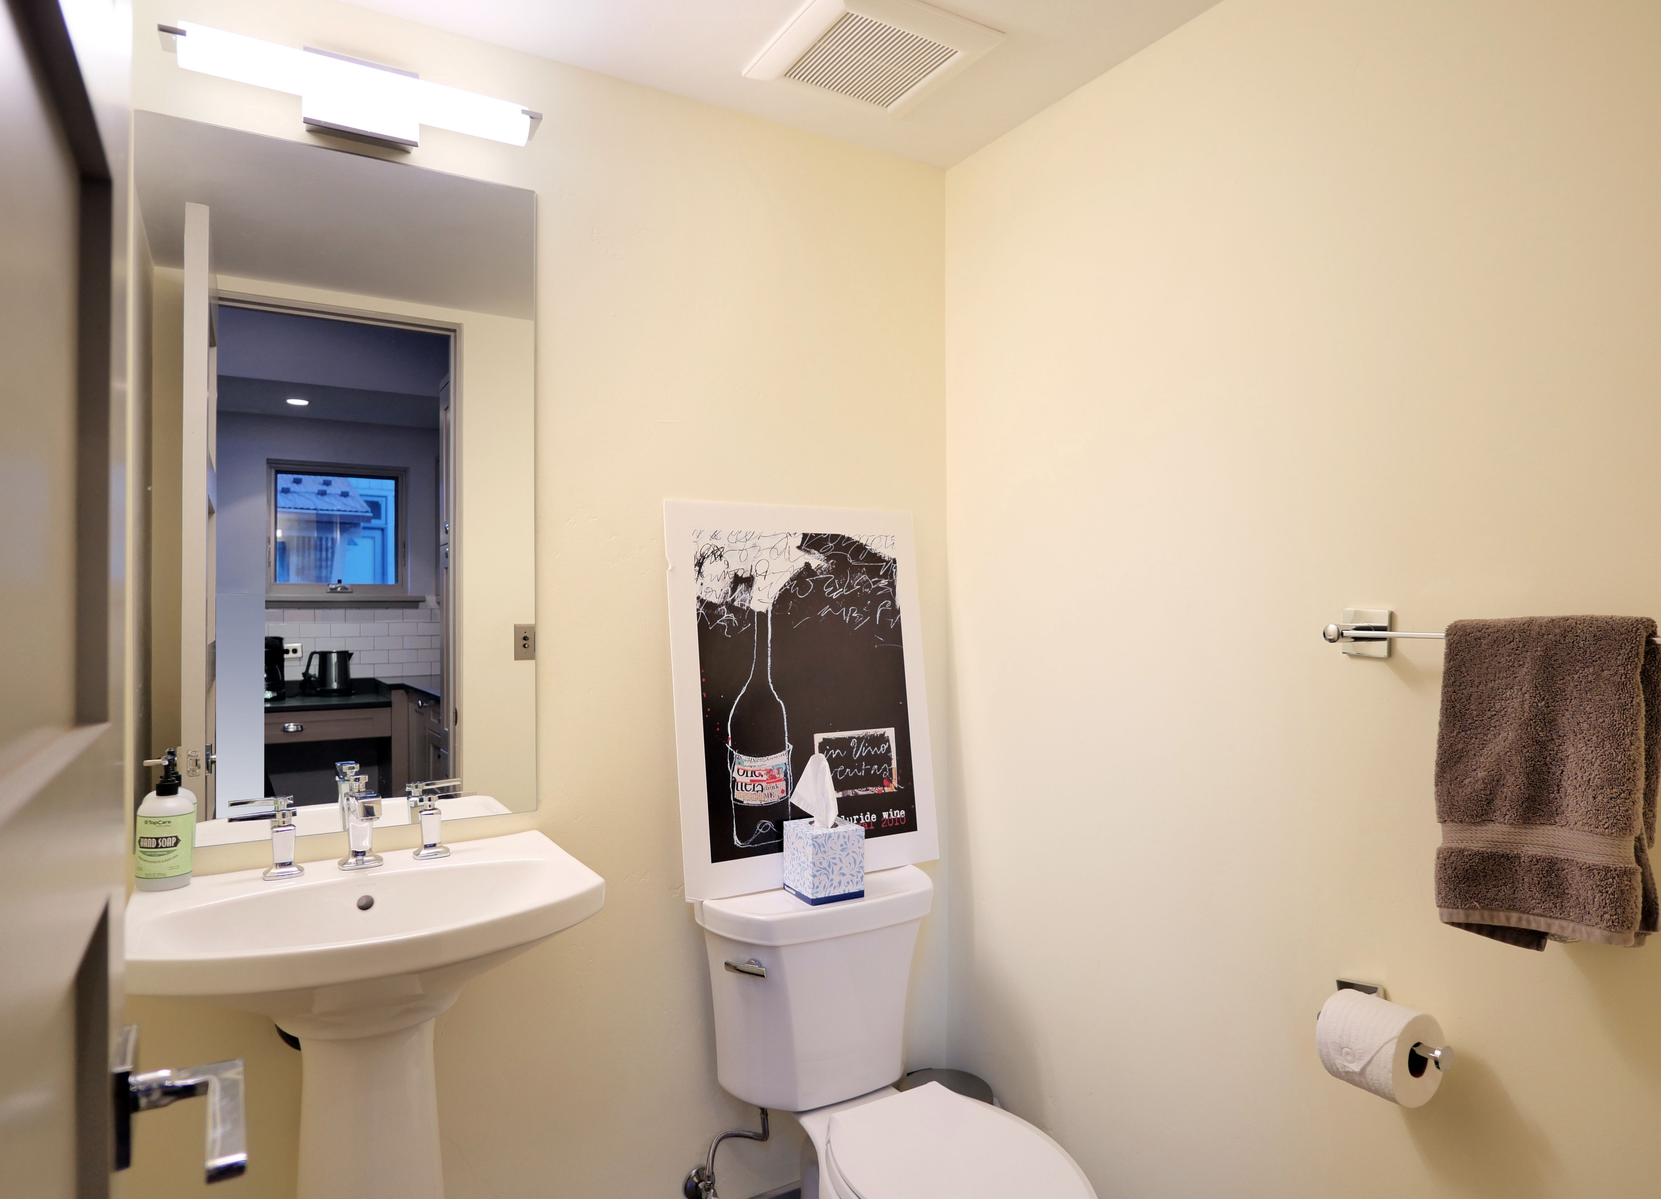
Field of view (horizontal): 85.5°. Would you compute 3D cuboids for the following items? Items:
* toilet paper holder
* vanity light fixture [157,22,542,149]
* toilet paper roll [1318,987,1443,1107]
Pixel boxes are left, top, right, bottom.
[{"bbox_3d":[0.699,0.531,1.124,0.095,0.058,0.155,0,0,-32],"label":"toilet paper holder"},{"bbox_3d":[-0.706,-0.737,1.359,0.506,0.110,0.090,0,0,-29],"label":"vanity light fixture"},{"bbox_3d":[0.677,0.549,1.109,0.113,0.113,0.097,0,0,-32],"label":"toilet paper roll"}]

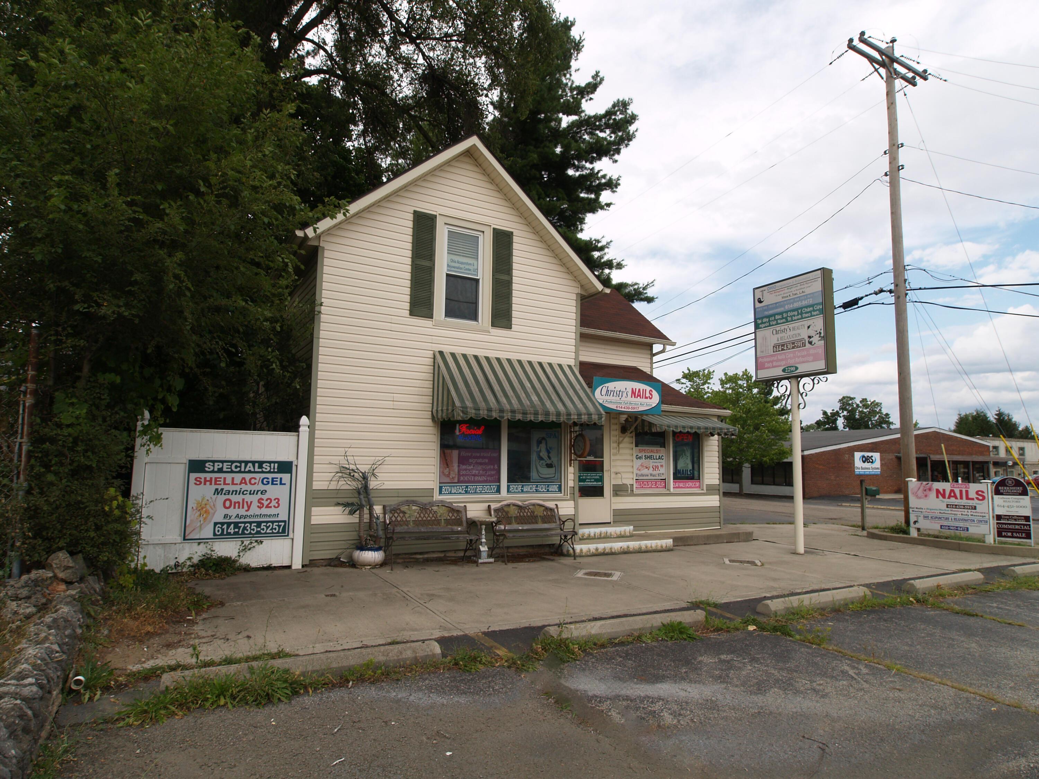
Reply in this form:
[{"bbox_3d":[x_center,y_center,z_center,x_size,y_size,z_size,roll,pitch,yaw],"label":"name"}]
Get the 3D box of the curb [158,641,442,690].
[{"bbox_3d":[-1.423,1.928,4.137,1.810,0.130,0.200,4,-8,-27],"label":"curb"}]

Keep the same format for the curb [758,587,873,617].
[{"bbox_3d":[3.421,2.424,6.914,1.820,0.130,0.200,5,-8,-30],"label":"curb"}]

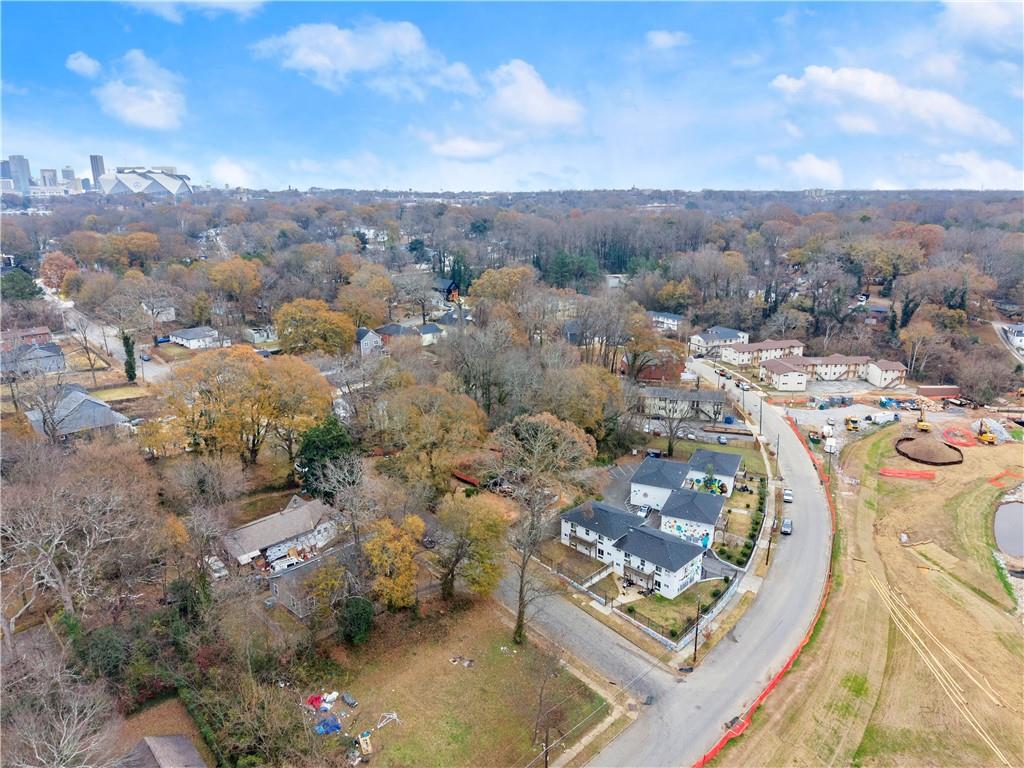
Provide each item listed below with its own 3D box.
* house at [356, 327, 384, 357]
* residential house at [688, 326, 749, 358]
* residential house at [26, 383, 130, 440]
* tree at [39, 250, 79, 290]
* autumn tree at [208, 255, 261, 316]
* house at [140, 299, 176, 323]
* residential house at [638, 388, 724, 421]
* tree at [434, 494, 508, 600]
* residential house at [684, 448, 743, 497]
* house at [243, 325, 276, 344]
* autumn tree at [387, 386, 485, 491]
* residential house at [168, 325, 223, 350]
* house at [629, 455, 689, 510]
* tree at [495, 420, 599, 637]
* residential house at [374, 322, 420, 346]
[{"bbox_3d":[-51.820,-15.680,260.000,8.200,9.700,9.000,-10,18,-34],"label":"house"},{"bbox_3d":[85.945,-18.135,293.904,23.500,8.300,11.000,-6,16,-21],"label":"residential house"},{"bbox_3d":[-100.671,7.678,164.045,22.000,6.300,14.500,13,20,40],"label":"residential house"},{"bbox_3d":[-260.470,-64.060,406.800,19.500,21.000,19.000,-10,18,-31],"label":"tree"},{"bbox_3d":[-111.633,-38.540,285.696,19.500,23.000,19.500,-6,16,-21],"label":"autumn tree"},{"bbox_3d":[-153.360,-31.550,308.000,10.000,8.000,12.000,-12,20,-38],"label":"house"},{"bbox_3d":[48.690,5.386,205.240,23.500,6.900,10.000,3,16,10],"label":"residential house"},{"bbox_3d":[-6.820,27.290,117.220,12.300,18.000,12.000,-1,15,-4],"label":"tree"},{"bbox_3d":[46.520,19.870,163.250,11.200,6.800,14.200,7,17,23],"label":"residential house"},{"bbox_3d":[-104.300,-21.370,296.500,11.300,5.400,10.500,-13,20,-38],"label":"house"},{"bbox_3d":[-17.320,12.670,159.860,20.800,22.500,19.000,-2,16,-6],"label":"autumn tree"},{"bbox_3d":[-129.950,-19.300,289.190,12.500,5.300,15.500,-14,21,-42],"label":"residential house"},{"bbox_3d":[33.301,21.542,157.555,10.600,7.000,15.400,6,17,22],"label":"house"},{"bbox_3d":[4.298,21.053,99.301,13.800,34.800,13.800,0,15,0],"label":"tree"},{"bbox_3d":[-47.750,-20.670,297.340,11.800,5.600,15.500,-13,20,-40],"label":"residential house"}]

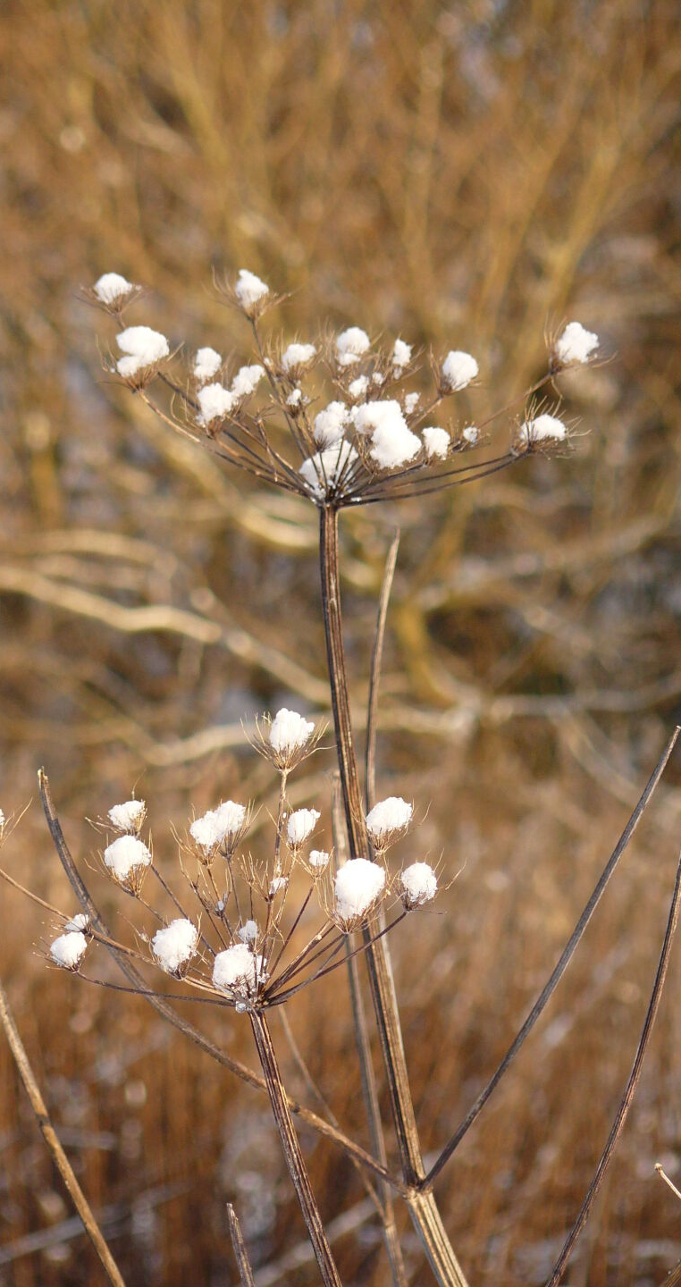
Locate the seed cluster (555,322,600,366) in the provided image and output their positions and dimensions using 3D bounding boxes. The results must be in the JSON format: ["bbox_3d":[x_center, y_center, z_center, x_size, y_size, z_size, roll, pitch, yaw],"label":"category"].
[{"bbox_3d":[0.083,-0.105,1.917,0.015,0.015,0.014,0,8,0],"label":"seed cluster"}]

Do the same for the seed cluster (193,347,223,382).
[{"bbox_3d":[-0.047,-0.098,1.920,0.010,0.012,0.010,0,6,0],"label":"seed cluster"}]

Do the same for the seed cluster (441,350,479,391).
[{"bbox_3d":[0.042,-0.096,1.920,0.013,0.014,0.013,0,6,0],"label":"seed cluster"}]

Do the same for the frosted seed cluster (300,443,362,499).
[{"bbox_3d":[-0.004,-0.060,1.900,0.021,0.019,0.020,0,6,0],"label":"frosted seed cluster"}]

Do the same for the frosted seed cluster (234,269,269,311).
[{"bbox_3d":[-0.032,-0.126,1.950,0.012,0.015,0.012,0,6,0],"label":"frosted seed cluster"}]

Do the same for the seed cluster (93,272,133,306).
[{"bbox_3d":[-0.081,-0.125,1.935,0.014,0.012,0.013,0,8,0],"label":"seed cluster"}]

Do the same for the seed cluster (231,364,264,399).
[{"bbox_3d":[-0.032,-0.091,1.907,0.012,0.012,0.011,0,8,0],"label":"seed cluster"}]

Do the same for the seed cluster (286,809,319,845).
[{"bbox_3d":[-0.013,0.063,1.880,0.011,0.012,0.011,0,6,0],"label":"seed cluster"}]

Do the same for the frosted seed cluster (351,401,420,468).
[{"bbox_3d":[0.016,-0.071,1.865,0.023,0.023,0.020,0,8,0],"label":"frosted seed cluster"}]

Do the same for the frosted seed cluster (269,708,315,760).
[{"bbox_3d":[-0.017,0.031,1.884,0.016,0.017,0.015,0,8,0],"label":"frosted seed cluster"}]

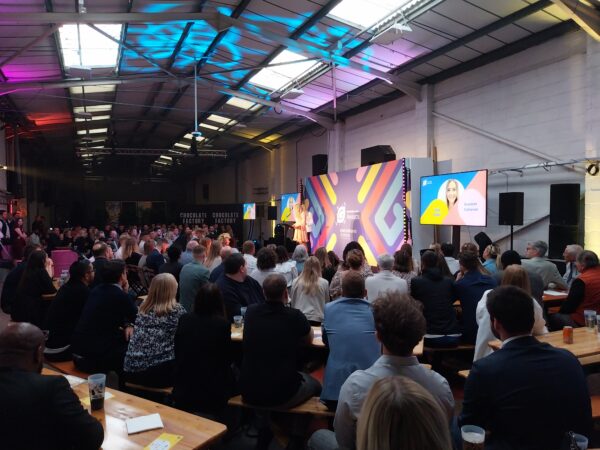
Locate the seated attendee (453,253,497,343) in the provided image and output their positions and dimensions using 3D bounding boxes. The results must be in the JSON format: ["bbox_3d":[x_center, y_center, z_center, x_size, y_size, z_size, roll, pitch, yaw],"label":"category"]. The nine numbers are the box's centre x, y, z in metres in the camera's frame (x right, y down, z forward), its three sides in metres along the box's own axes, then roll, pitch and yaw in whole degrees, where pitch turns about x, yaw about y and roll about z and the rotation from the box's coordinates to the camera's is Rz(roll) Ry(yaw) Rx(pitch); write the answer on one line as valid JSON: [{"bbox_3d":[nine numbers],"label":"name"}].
[{"bbox_3d":[1.610,0.900,4.320,0.500,1.320,0.750,0,1,-12],"label":"seated attendee"}]

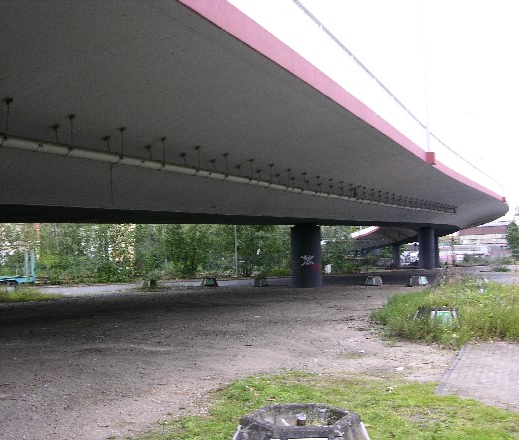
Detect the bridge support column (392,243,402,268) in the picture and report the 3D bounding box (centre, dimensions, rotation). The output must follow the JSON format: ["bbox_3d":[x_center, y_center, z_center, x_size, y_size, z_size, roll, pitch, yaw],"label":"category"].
[{"bbox_3d":[23.919,6.214,103.000,1.340,4.200,1.340,-1,-3,0],"label":"bridge support column"}]

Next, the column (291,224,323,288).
[{"bbox_3d":[2.453,1.922,31.401,1.609,3.254,1.609,-2,-4,4],"label":"column"}]

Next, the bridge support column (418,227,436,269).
[{"bbox_3d":[14.422,2.398,51.000,1.340,3.500,1.340,-1,-3,0],"label":"bridge support column"}]

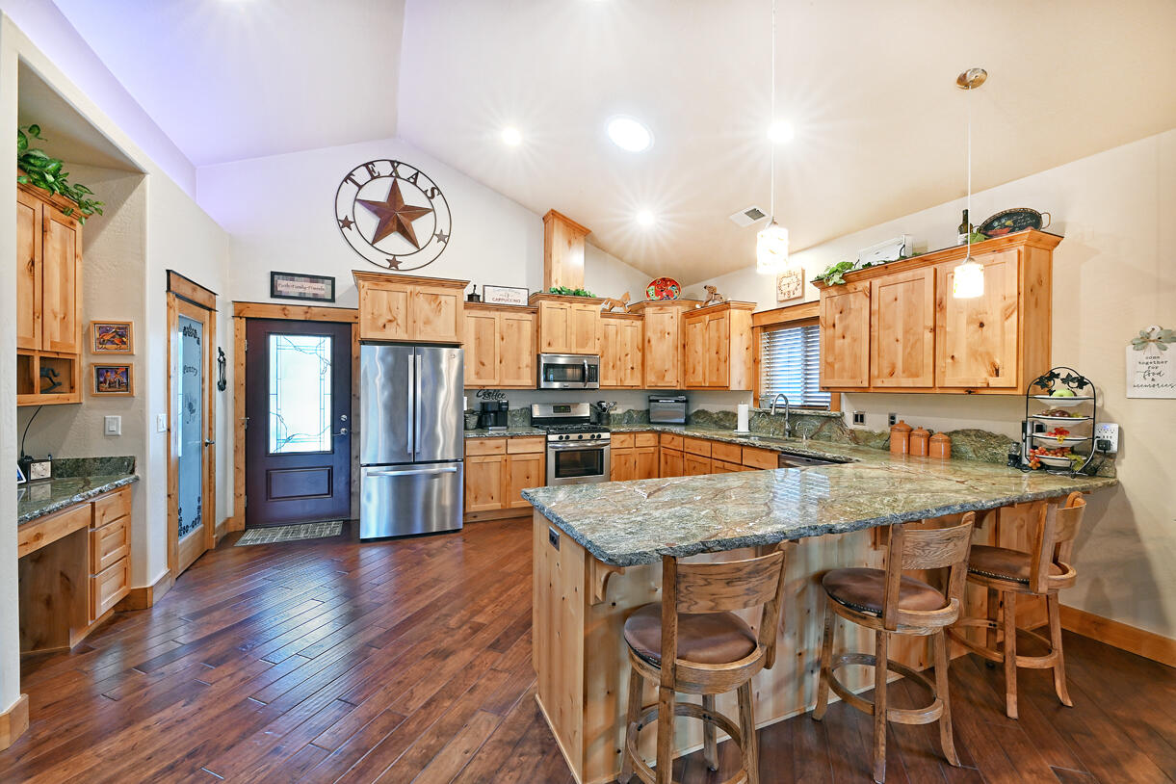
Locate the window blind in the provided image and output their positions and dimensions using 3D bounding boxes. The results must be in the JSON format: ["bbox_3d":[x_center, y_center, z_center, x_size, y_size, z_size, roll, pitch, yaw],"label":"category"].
[{"bbox_3d":[2.090,-0.257,4.574,0.060,0.840,0.850,0,0,-24],"label":"window blind"}]

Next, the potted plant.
[{"bbox_3d":[-2.922,-1.175,2.378,0.300,0.345,0.740,0,0,-24],"label":"potted plant"}]

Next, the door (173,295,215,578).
[{"bbox_3d":[-3.117,0.326,3.587,0.040,2.035,0.740,0,0,-24],"label":"door"}]

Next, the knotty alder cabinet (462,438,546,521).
[{"bbox_3d":[-0.976,0.912,5.080,0.875,0.878,0.630,0,0,-23],"label":"knotty alder cabinet"}]

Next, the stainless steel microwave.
[{"bbox_3d":[-0.274,-0.233,5.547,0.757,0.409,0.430,0,0,-24],"label":"stainless steel microwave"}]

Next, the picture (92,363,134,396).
[{"bbox_3d":[-2.908,-0.075,2.799,0.192,0.202,0.025,0,0,-24],"label":"picture"}]

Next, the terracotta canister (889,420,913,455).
[{"bbox_3d":[2.325,0.335,3.390,0.125,0.246,0.125,0,0,-23],"label":"terracotta canister"}]

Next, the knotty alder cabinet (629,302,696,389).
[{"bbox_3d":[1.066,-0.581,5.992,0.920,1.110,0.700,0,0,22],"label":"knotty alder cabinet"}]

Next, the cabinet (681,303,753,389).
[{"bbox_3d":[1.480,-0.488,5.273,0.350,0.934,0.877,0,0,-23],"label":"cabinet"}]

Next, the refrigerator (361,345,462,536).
[{"bbox_3d":[-1.771,0.465,4.630,0.903,1.770,0.792,0,0,-23],"label":"refrigerator"}]

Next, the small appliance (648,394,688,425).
[{"bbox_3d":[1.048,0.234,5.998,0.450,0.390,0.290,0,0,22],"label":"small appliance"}]

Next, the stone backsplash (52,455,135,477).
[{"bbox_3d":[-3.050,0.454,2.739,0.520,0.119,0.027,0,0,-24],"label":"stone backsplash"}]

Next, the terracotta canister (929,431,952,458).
[{"bbox_3d":[2.499,0.378,3.240,0.120,0.185,0.120,0,0,-24],"label":"terracotta canister"}]

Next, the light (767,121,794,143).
[{"bbox_3d":[1.335,-1.809,3.166,0.185,0.040,0.185,21,-8,-23],"label":"light"}]

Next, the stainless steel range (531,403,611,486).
[{"bbox_3d":[-0.208,0.753,5.355,0.755,1.199,0.702,0,0,-23],"label":"stainless steel range"}]

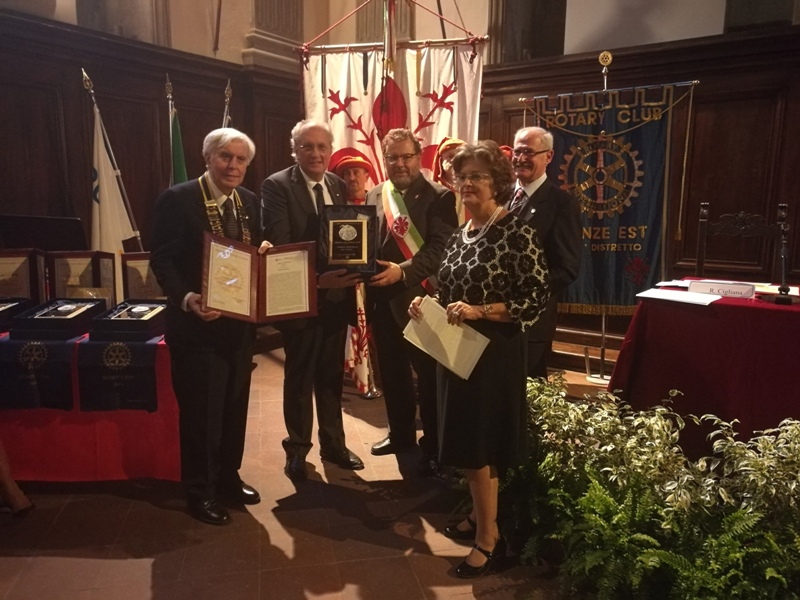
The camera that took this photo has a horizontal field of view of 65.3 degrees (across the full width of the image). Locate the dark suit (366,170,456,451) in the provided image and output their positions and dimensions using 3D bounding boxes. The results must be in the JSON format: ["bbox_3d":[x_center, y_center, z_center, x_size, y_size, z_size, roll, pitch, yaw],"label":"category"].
[{"bbox_3d":[0.060,0.098,3.297,0.530,1.470,0.400,6,11,28],"label":"dark suit"}]

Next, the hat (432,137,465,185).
[{"bbox_3d":[0.320,-0.840,3.800,0.270,0.280,0.280,-7,12,-39],"label":"hat"}]

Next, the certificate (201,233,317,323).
[{"bbox_3d":[-0.566,-0.080,2.509,0.441,0.315,0.149,3,-16,-19],"label":"certificate"}]

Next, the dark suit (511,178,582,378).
[{"bbox_3d":[0.670,0.120,3.150,0.520,1.430,0.340,8,12,39],"label":"dark suit"}]

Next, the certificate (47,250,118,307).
[{"bbox_3d":[-1.900,-0.130,3.700,0.450,0.320,0.190,0,9,-5],"label":"certificate"}]

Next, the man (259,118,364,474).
[{"bbox_3d":[-0.420,0.010,3.090,0.540,1.770,0.460,-6,11,-34],"label":"man"}]

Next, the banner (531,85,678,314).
[{"bbox_3d":[1.497,-0.736,4.567,1.000,1.630,0.060,6,11,28],"label":"banner"}]

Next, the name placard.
[{"bbox_3d":[1.874,-0.068,3.640,0.325,0.078,0.060,6,11,28],"label":"name placard"}]

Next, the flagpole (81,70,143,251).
[{"bbox_3d":[-1.840,-0.400,4.200,0.420,2.300,0.250,-19,10,-21],"label":"flagpole"}]

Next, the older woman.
[{"bbox_3d":[0.312,0.222,2.440,0.440,1.645,0.500,-8,13,-39],"label":"older woman"}]

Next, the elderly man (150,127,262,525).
[{"bbox_3d":[-0.830,0.090,2.690,0.520,1.700,0.430,-9,13,-44],"label":"elderly man"}]

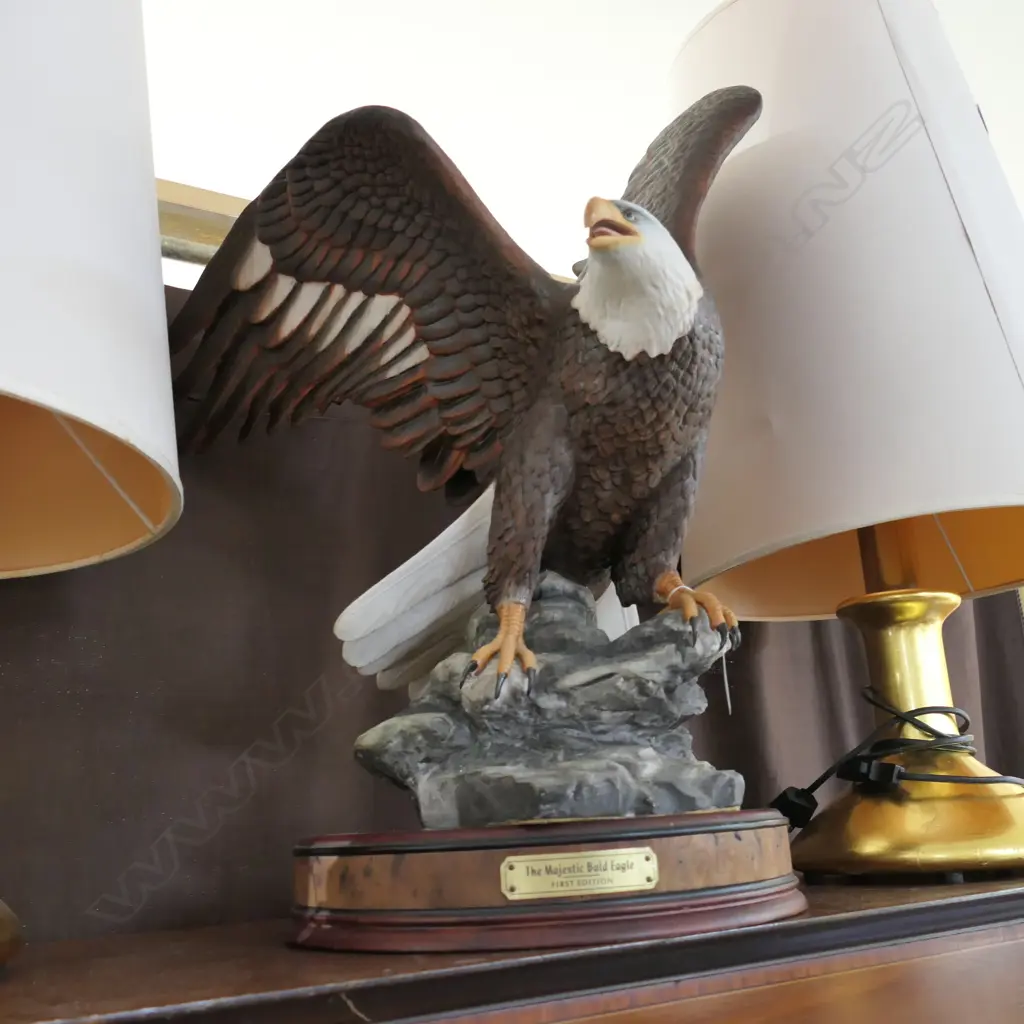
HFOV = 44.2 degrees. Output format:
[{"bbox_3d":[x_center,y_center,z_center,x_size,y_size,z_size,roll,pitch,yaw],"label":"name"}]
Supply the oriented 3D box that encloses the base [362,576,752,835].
[{"bbox_3d":[0.015,0.111,0.776,0.225,0.151,0.169,-2,-13,-9],"label":"base"}]

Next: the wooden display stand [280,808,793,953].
[{"bbox_3d":[0.021,0.227,0.796,0.323,0.059,0.250,-2,-12,-9],"label":"wooden display stand"}]

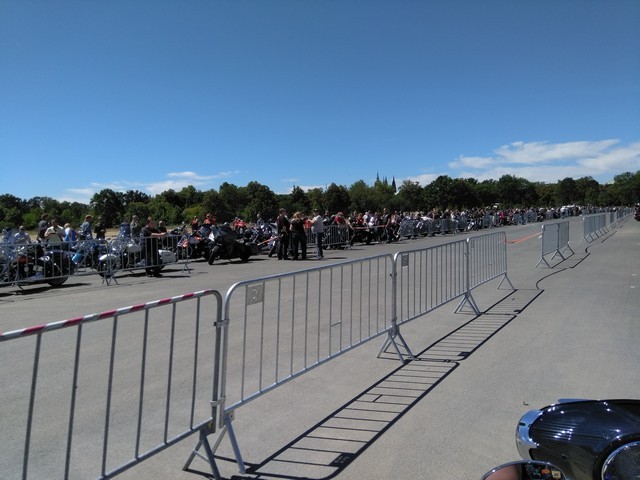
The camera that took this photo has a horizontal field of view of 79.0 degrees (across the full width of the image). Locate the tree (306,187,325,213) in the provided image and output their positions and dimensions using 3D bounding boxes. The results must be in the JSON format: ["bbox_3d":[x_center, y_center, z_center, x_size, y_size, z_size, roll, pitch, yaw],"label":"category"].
[{"bbox_3d":[-1.230,-8.940,96.723,4.500,8.820,4.500,-1,4,-1],"label":"tree"}]

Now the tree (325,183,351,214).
[{"bbox_3d":[4.256,-9.512,96.696,6.490,9.660,6.490,-1,4,3],"label":"tree"}]

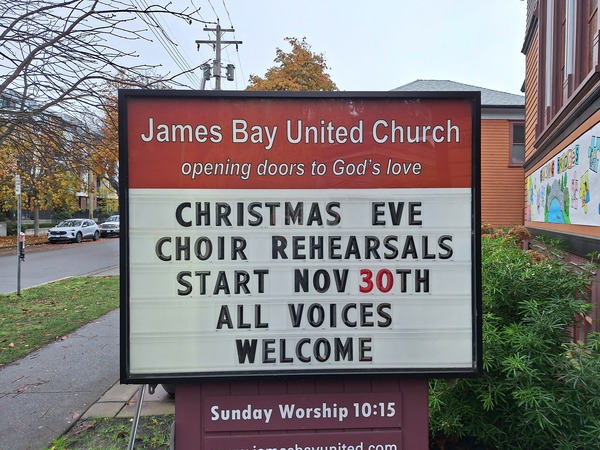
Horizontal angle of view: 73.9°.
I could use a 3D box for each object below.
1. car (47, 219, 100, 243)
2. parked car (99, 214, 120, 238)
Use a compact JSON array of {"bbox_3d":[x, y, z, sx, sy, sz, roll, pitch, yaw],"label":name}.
[{"bbox_3d":[-16.070,0.380,28.630,1.880,1.680,4.585,0,1,-3],"label":"car"},{"bbox_3d":[-16.500,0.170,36.650,1.930,1.900,5.100,0,1,-3],"label":"parked car"}]

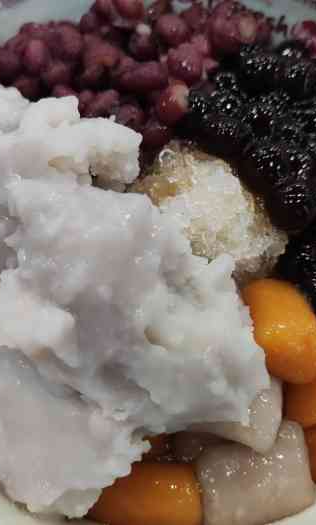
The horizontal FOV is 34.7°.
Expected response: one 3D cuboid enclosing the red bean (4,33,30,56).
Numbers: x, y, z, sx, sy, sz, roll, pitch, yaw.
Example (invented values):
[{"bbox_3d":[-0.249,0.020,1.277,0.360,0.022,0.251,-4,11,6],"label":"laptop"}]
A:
[{"bbox_3d":[-0.041,-0.064,0.148,0.009,0.007,0.008,25,70,4],"label":"red bean"}]

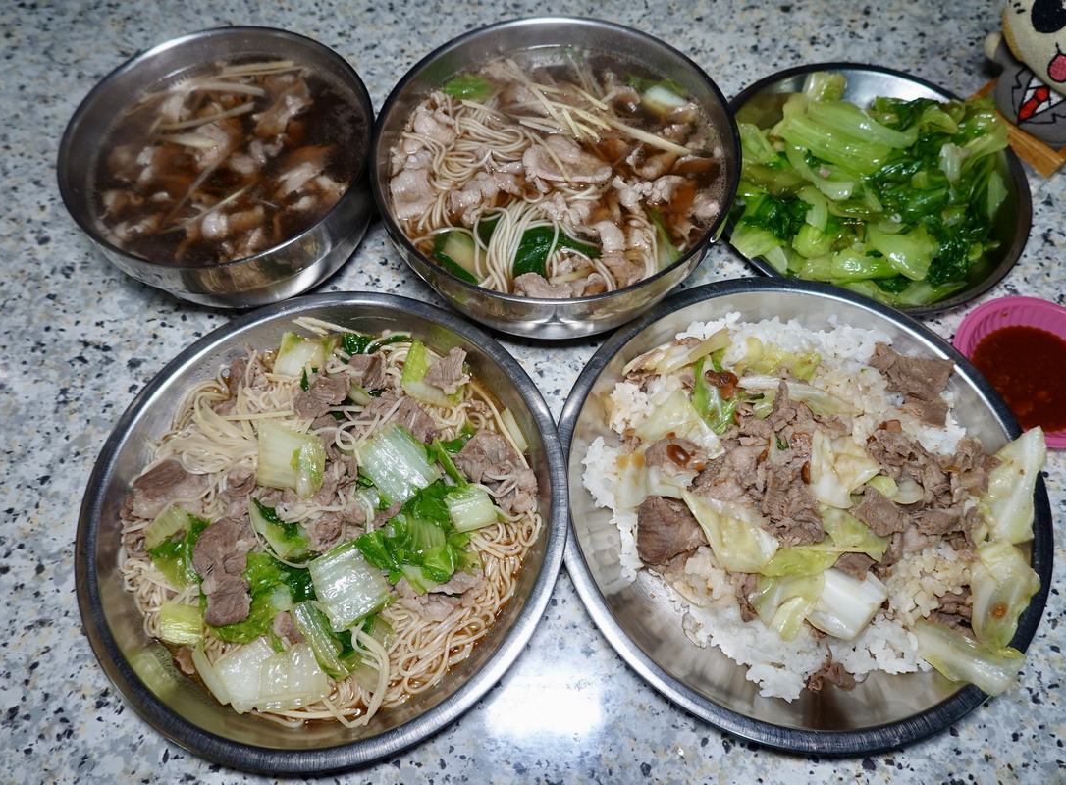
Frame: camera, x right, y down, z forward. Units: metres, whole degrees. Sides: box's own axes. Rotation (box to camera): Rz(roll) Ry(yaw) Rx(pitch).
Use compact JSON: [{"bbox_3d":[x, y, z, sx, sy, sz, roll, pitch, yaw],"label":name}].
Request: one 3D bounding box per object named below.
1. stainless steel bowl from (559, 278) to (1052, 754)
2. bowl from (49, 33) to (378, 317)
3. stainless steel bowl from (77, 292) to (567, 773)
[{"bbox_3d":[0.120,0.050,0.370,0.217,0.041,0.217,0,65,0],"label":"stainless steel bowl"},{"bbox_3d":[-0.160,-0.115,0.432,0.159,0.070,0.159,0,65,0],"label":"bowl"},{"bbox_3d":[-0.093,0.057,0.370,0.217,0.041,0.217,0,65,0],"label":"stainless steel bowl"}]

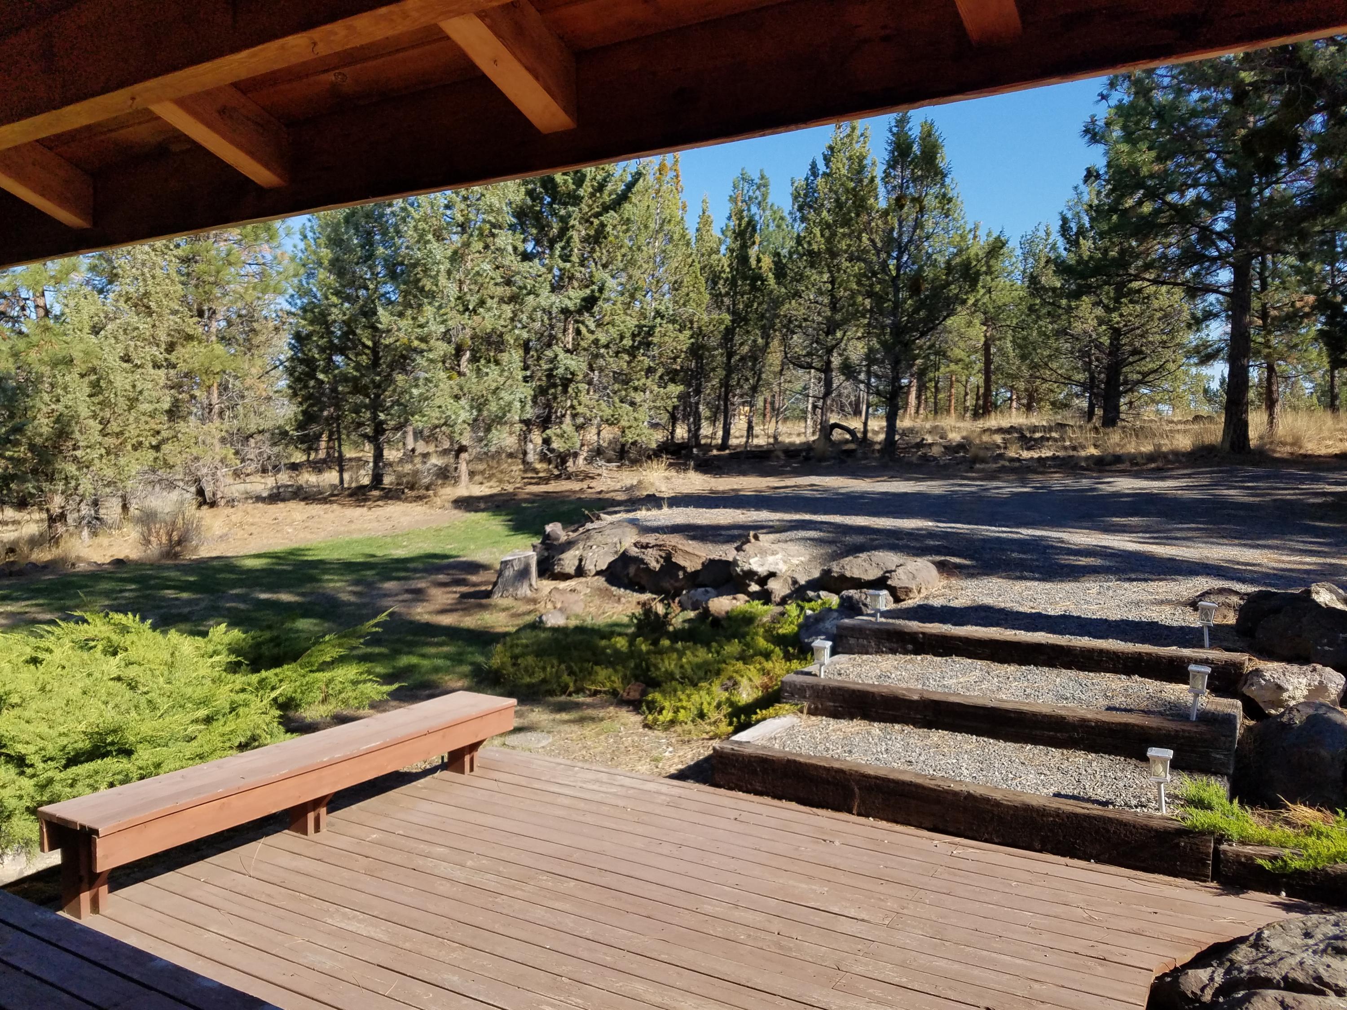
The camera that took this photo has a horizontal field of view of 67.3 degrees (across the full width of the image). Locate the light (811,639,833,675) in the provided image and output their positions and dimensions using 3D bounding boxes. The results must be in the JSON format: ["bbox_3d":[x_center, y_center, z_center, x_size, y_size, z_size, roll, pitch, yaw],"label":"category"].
[{"bbox_3d":[0.964,0.995,6.550,0.108,0.240,0.108,1,3,32],"label":"light"}]

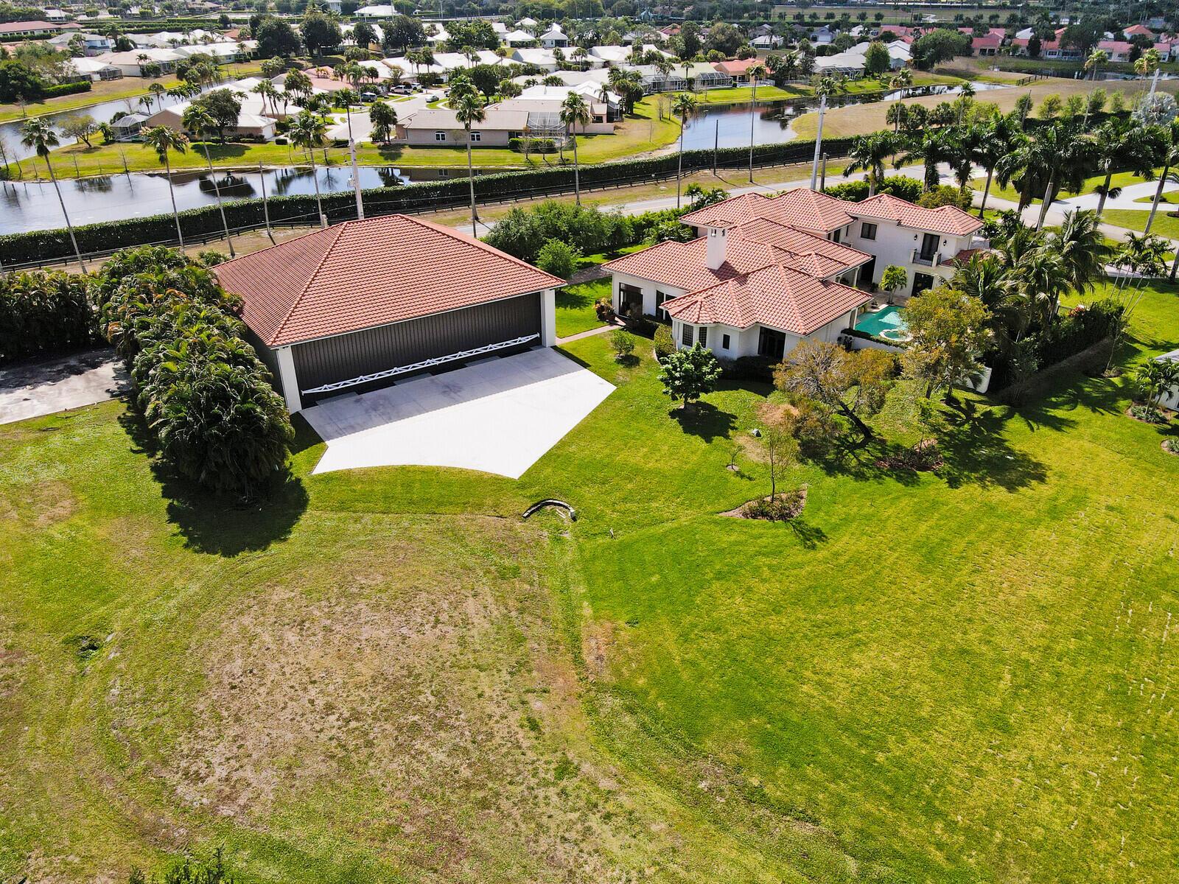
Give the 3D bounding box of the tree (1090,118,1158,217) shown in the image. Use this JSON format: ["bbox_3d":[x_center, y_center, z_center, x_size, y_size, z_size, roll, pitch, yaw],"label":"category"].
[{"bbox_3d":[60.627,-30.100,93.544,7.600,12.800,7.600,0,31,0],"label":"tree"}]

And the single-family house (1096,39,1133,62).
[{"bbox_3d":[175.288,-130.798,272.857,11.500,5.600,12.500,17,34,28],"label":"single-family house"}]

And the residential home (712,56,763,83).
[{"bbox_3d":[39.300,-98.546,216.053,14.000,5.000,14.500,-8,32,-13],"label":"residential home"}]

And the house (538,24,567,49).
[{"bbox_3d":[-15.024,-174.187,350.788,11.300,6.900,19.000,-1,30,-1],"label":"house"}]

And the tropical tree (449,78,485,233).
[{"bbox_3d":[-14.161,-34.194,98.177,4.200,15.400,4.200,0,30,0],"label":"tropical tree"}]

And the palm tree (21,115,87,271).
[{"bbox_3d":[-54.037,-24.752,83.597,4.000,15.200,4.000,-1,30,0],"label":"palm tree"}]

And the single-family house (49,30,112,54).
[{"bbox_3d":[-182.376,-143.268,294.690,22.000,7.000,18.000,-5,31,-9],"label":"single-family house"}]

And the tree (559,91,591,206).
[{"bbox_3d":[-1.720,-37.403,105.130,4.000,13.700,4.000,0,31,0],"label":"tree"}]

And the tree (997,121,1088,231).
[{"bbox_3d":[52.152,-30.082,94.032,9.000,12.300,9.000,0,31,0],"label":"tree"}]

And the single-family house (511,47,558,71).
[{"bbox_3d":[-15.003,-121.218,259.651,13.500,6.000,20.000,-10,31,-15],"label":"single-family house"}]

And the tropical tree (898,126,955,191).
[{"bbox_3d":[44.625,-36.403,107.473,7.000,9.600,7.000,0,30,0],"label":"tropical tree"}]

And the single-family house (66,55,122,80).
[{"bbox_3d":[-154.859,-116.133,254.038,16.000,5.600,15.500,-5,30,-7],"label":"single-family house"}]

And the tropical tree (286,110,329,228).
[{"bbox_3d":[-30.524,-29.725,92.249,4.600,13.800,4.600,0,31,0],"label":"tropical tree"}]

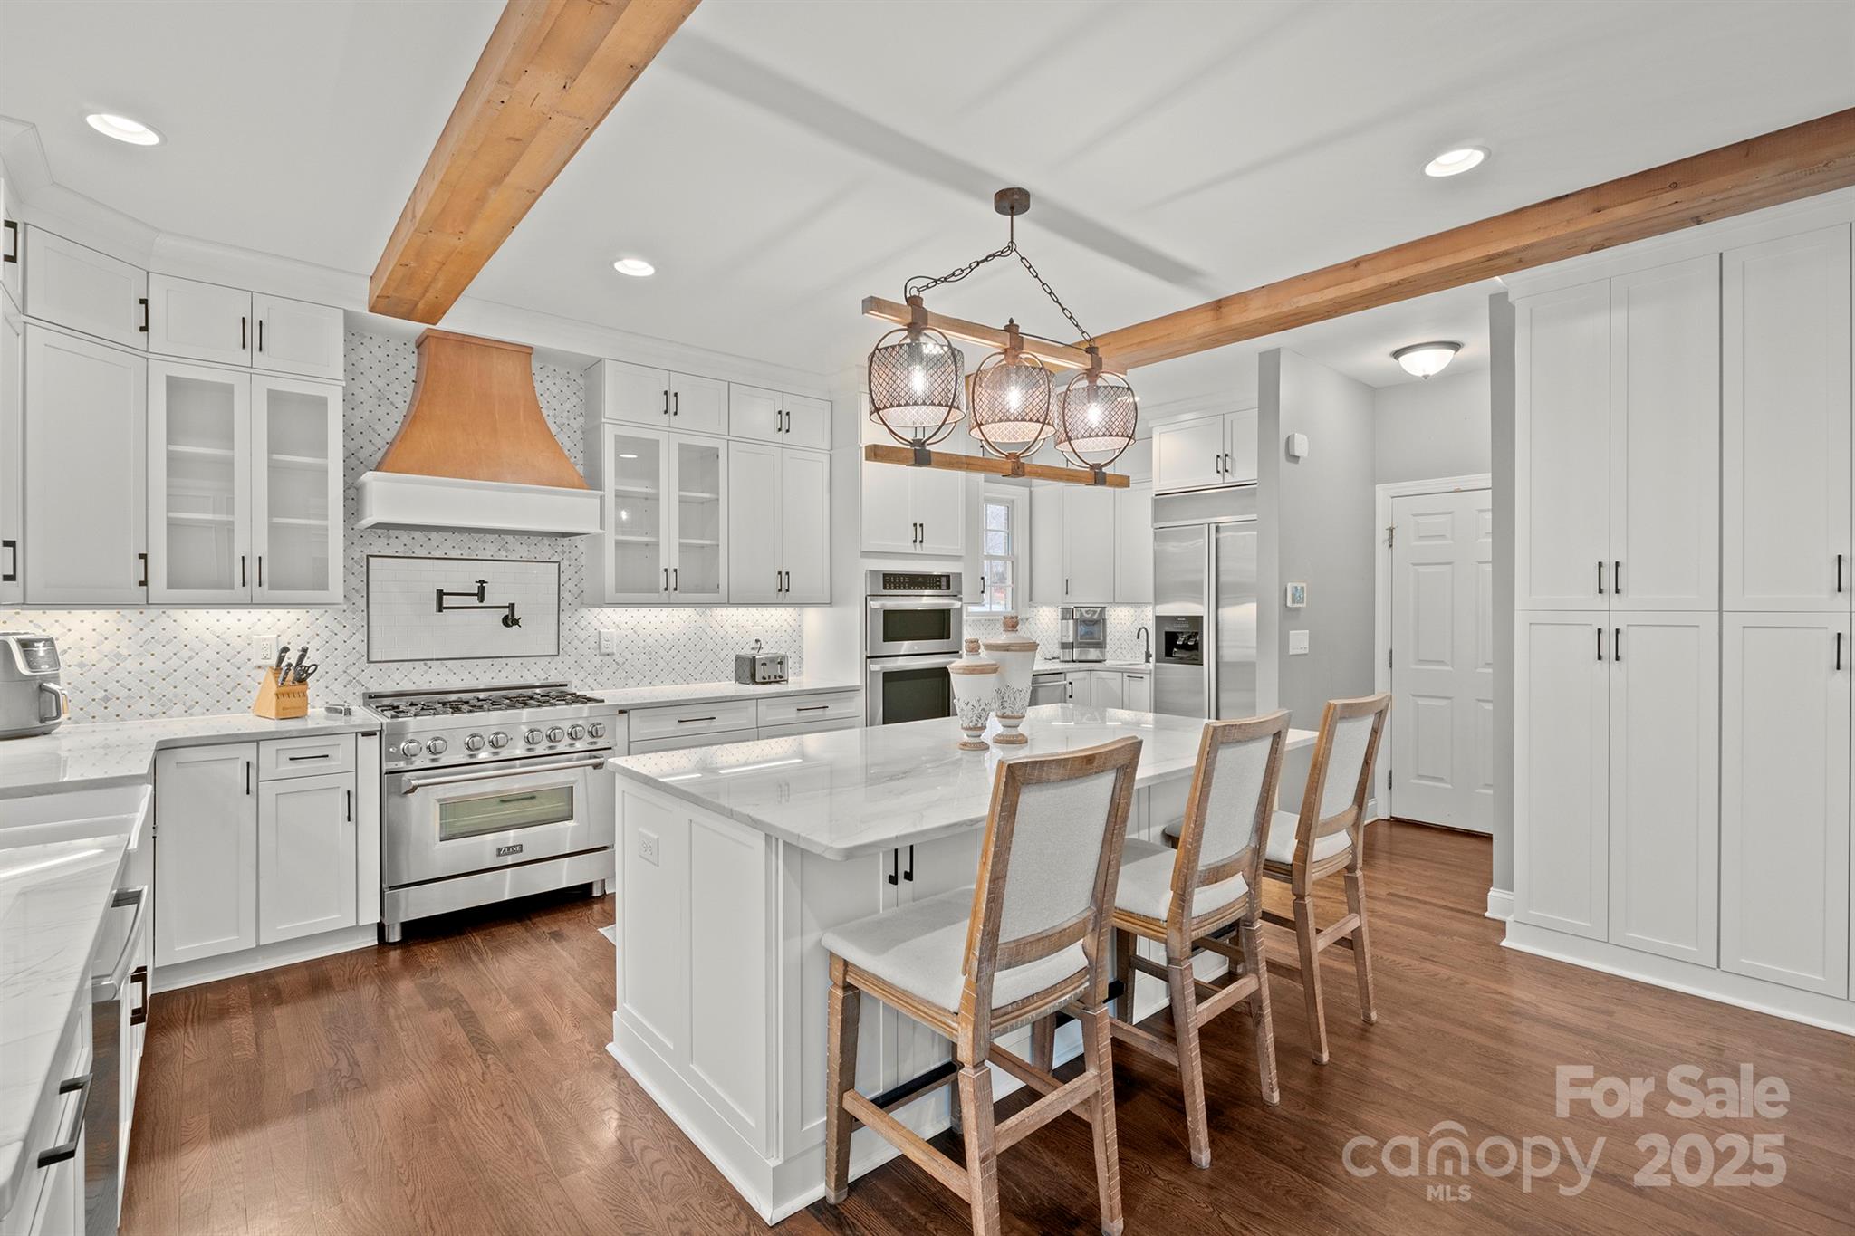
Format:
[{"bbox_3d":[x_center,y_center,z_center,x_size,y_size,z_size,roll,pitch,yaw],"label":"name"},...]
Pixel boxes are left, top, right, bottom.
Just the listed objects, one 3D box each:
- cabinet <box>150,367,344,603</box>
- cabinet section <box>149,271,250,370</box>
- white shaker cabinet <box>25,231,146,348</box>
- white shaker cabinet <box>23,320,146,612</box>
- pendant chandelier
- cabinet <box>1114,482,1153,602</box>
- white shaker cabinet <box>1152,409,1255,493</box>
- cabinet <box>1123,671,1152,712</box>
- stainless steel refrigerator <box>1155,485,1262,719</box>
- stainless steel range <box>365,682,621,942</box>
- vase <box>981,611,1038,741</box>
[{"bbox_3d":[-2.778,-0.511,3.380,0.594,0.914,0.330,-1,1,-41],"label":"cabinet"},{"bbox_3d":[-2.923,-1.151,3.323,0.302,0.306,0.330,-1,1,-41],"label":"cabinet section"},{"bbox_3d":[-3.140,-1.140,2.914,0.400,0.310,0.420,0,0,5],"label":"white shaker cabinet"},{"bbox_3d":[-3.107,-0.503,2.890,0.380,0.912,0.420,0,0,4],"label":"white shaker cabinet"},{"bbox_3d":[0.289,-0.946,2.763,1.110,0.940,0.295,0,0,-34],"label":"pendant chandelier"},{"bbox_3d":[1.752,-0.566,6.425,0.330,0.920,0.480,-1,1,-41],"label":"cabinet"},{"bbox_3d":[2.144,-1.105,5.577,0.600,0.447,1.010,-1,1,-41],"label":"white shaker cabinet"},{"bbox_3d":[1.755,0.835,6.233,0.600,0.830,0.250,0,0,-40],"label":"cabinet"},{"bbox_3d":[2.170,0.220,5.617,0.660,2.135,1.065,0,0,-40],"label":"stainless steel refrigerator"},{"bbox_3d":[-2.015,0.832,3.808,0.915,0.960,0.750,0,0,-40],"label":"stainless steel range"},{"bbox_3d":[0.280,0.208,2.791,0.188,0.427,0.188,0,0,0],"label":"vase"}]

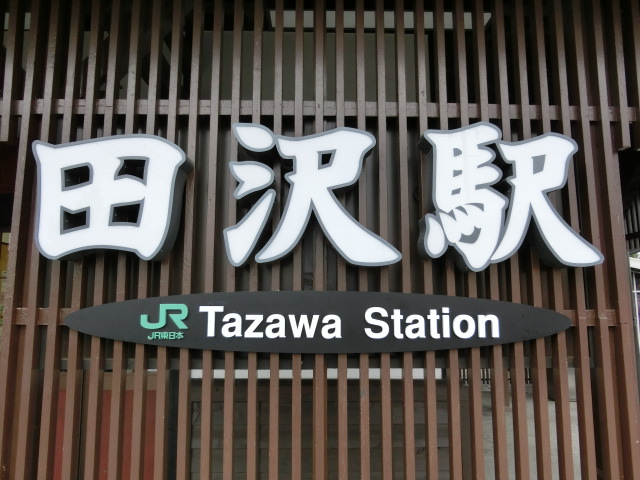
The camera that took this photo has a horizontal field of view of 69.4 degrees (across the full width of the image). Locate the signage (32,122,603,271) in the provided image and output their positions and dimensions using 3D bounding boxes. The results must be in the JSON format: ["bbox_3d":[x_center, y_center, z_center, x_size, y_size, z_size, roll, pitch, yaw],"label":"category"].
[{"bbox_3d":[0.004,-0.207,2.302,2.744,0.727,0.145,0,-8,-1],"label":"signage"}]

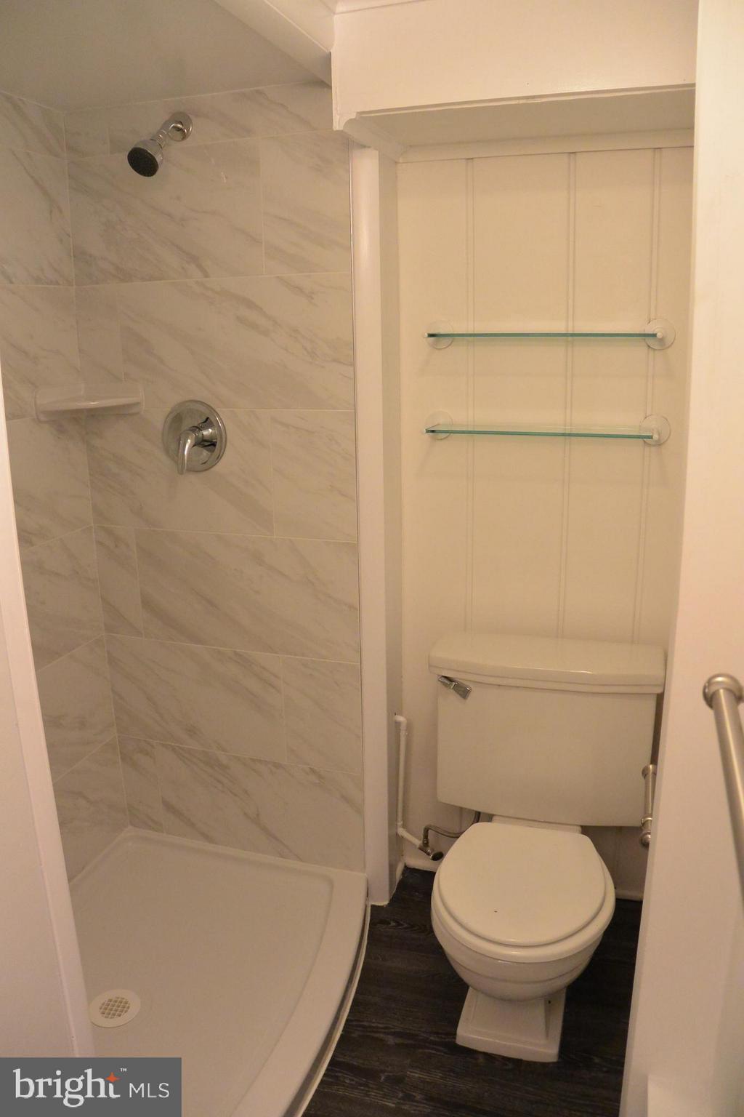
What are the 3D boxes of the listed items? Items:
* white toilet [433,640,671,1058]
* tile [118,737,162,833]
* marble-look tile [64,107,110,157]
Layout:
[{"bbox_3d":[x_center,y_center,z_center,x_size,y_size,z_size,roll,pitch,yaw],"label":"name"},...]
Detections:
[{"bbox_3d":[0.340,0.635,1.824,0.530,0.745,0.720,4,15,18],"label":"white toilet"},{"bbox_3d":[-0.659,0.648,2.406,0.126,0.300,0.012,4,15,18],"label":"tile"},{"bbox_3d":[-0.672,-0.998,1.968,0.127,0.104,0.010,4,15,18],"label":"marble-look tile"}]

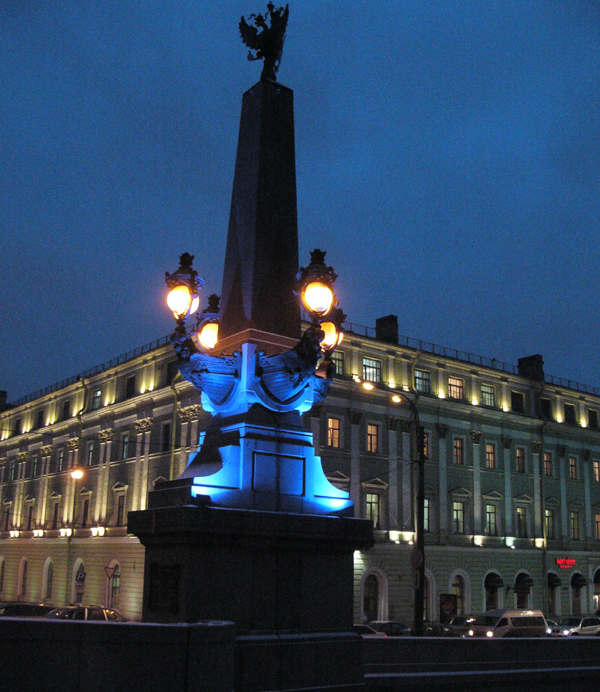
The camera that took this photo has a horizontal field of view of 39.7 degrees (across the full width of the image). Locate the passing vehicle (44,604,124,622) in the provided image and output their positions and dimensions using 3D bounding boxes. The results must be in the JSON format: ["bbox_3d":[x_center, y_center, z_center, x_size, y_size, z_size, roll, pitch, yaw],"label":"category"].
[{"bbox_3d":[-9.700,11.870,35.500,4.450,1.500,1.750,14,-19,-38],"label":"passing vehicle"}]

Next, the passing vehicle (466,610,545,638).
[{"bbox_3d":[12.879,17.589,51.715,5.350,2.270,1.880,13,-19,-36],"label":"passing vehicle"}]

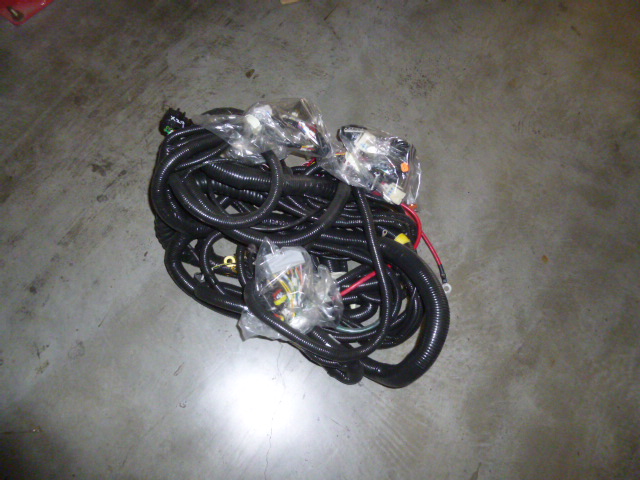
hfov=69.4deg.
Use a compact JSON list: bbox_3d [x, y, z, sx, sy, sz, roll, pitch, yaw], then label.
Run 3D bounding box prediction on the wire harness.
[{"bbox_3d":[-0.034,-0.047,0.803,0.611,0.130,0.483,19,69,0],"label":"wire harness"}]

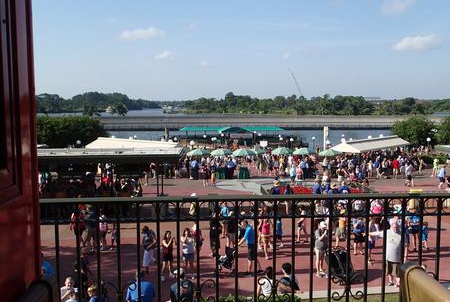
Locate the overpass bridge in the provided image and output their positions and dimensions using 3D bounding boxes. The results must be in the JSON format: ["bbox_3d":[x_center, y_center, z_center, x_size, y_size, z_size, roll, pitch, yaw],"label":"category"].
[{"bbox_3d":[13.490,-8.360,135.000,104.000,4.200,8.000,0,6,0],"label":"overpass bridge"}]

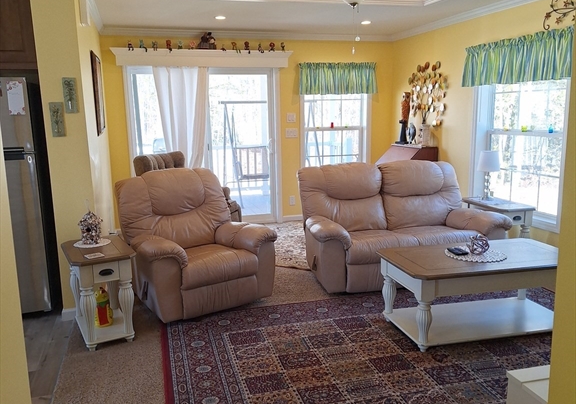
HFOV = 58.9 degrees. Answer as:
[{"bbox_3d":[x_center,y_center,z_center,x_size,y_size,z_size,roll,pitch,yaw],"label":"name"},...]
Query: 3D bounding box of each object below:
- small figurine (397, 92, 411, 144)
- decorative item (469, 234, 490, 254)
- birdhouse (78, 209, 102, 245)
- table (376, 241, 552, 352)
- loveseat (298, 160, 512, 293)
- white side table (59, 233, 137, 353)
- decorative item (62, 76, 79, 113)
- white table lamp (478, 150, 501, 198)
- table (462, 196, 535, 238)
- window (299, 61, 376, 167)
[{"bbox_3d":[1.468,-1.058,6.407,0.160,0.640,0.180,6,13,36],"label":"small figurine"},{"bbox_3d":[1.291,0.286,3.432,0.135,0.135,0.135,-4,11,-15],"label":"decorative item"},{"bbox_3d":[-1.423,0.171,3.687,0.160,0.235,0.145,-2,10,-5],"label":"birdhouse"},{"bbox_3d":[1.309,0.604,3.499,1.240,0.500,0.670,-4,11,-15],"label":"table"},{"bbox_3d":[0.981,0.154,4.496,1.620,1.010,0.970,-3,10,-10],"label":"loveseat"},{"bbox_3d":[-1.261,0.607,3.454,0.395,0.597,0.645,-7,12,-29],"label":"white side table"},{"bbox_3d":[-1.478,-0.725,3.480,0.083,0.236,0.030,-4,11,-16],"label":"decorative item"},{"bbox_3d":[1.913,-0.247,4.835,0.210,0.464,0.210,-4,11,-15],"label":"white table lamp"},{"bbox_3d":[1.934,0.301,4.794,0.350,0.600,0.650,-4,11,-17],"label":"table"},{"bbox_3d":[0.662,-0.992,6.793,1.050,1.650,0.130,-4,11,-16],"label":"window"}]

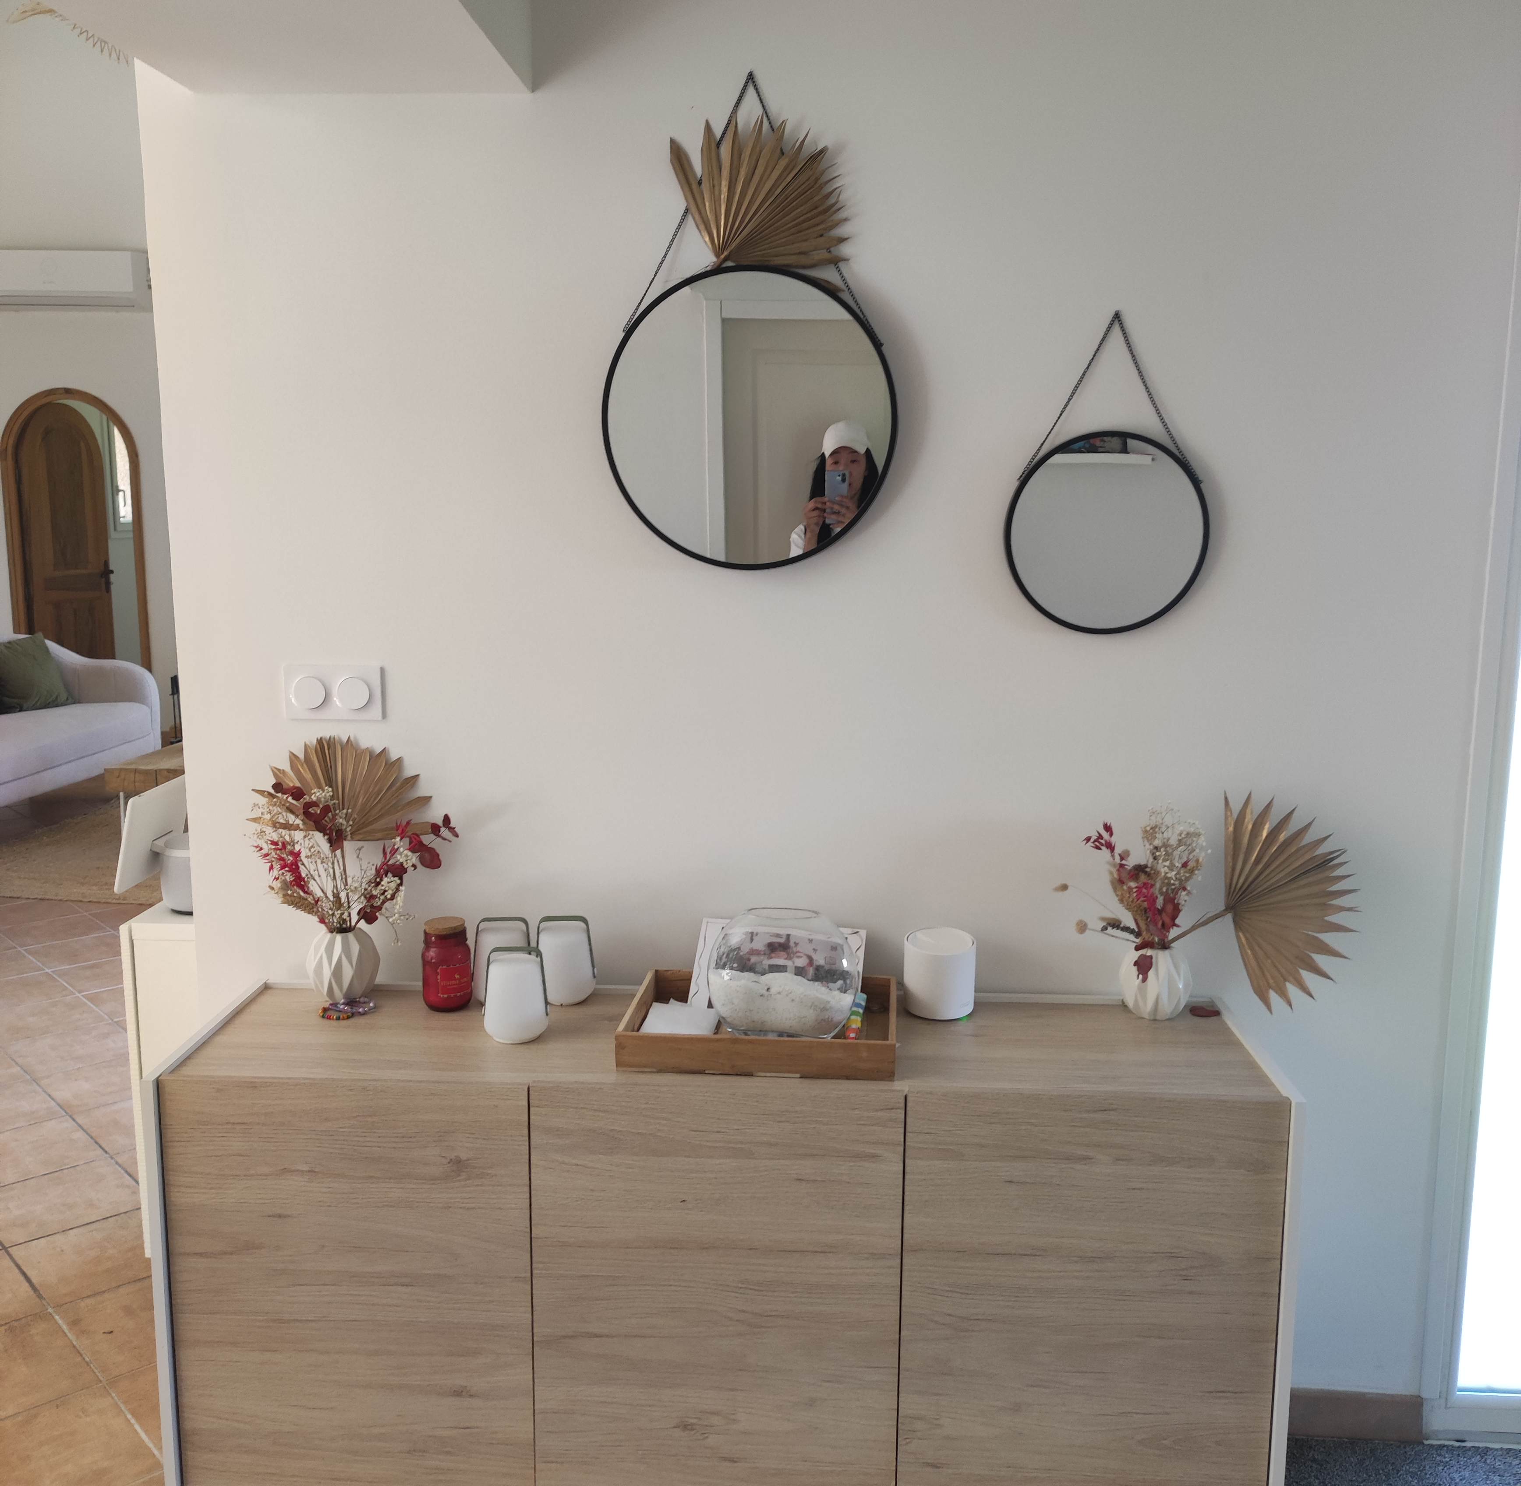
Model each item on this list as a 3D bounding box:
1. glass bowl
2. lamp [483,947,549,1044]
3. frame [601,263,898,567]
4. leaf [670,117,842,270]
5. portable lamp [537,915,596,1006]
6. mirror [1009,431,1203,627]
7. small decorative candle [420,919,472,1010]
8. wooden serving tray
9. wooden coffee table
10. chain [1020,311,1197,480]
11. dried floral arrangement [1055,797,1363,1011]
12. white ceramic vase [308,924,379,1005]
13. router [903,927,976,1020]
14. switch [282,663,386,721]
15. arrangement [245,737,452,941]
[{"bbox_3d":[0.036,0.336,2.183,0.222,0.171,0.222,0,8,0],"label":"glass bowl"},{"bbox_3d":[-0.360,0.367,2.162,0.098,0.133,0.093,1,8,3],"label":"lamp"},{"bbox_3d":[-0.016,-0.490,2.224,0.451,0.451,0.025,0,11,3],"label":"frame"},{"bbox_3d":[-0.001,-0.798,2.138,0.260,0.225,0.060,1,8,3],"label":"leaf"},{"bbox_3d":[-0.309,0.343,2.332,0.098,0.133,0.093,1,8,3],"label":"portable lamp"},{"bbox_3d":[0.524,-0.317,2.222,0.307,0.307,0.025,0,11,3],"label":"mirror"},{"bbox_3d":[-0.497,0.346,2.330,0.082,0.139,0.082,0,8,0],"label":"small decorative candle"},{"bbox_3d":[0.007,0.412,2.180,0.388,0.053,0.295,1,8,5],"label":"wooden serving tray"},{"bbox_3d":[-2.756,0.236,7.522,0.650,0.380,1.150,1,8,3],"label":"wooden coffee table"},{"bbox_3d":[0.534,-0.524,2.221,0.274,0.253,0.016,1,8,3],"label":"chain"},{"bbox_3d":[0.682,0.247,2.239,0.456,0.351,0.155,0,8,3],"label":"dried floral arrangement"},{"bbox_3d":[-0.664,0.356,2.340,0.118,0.117,0.118,0,8,3],"label":"white ceramic vase"},{"bbox_3d":[0.279,0.360,2.285,0.110,0.114,0.110,0,8,0],"label":"router"},{"bbox_3d":[-0.679,-0.081,2.329,0.156,0.088,0.018,0,8,3],"label":"switch"},{"bbox_3d":[-0.636,0.156,2.291,0.328,0.330,0.190,1,8,3],"label":"arrangement"}]

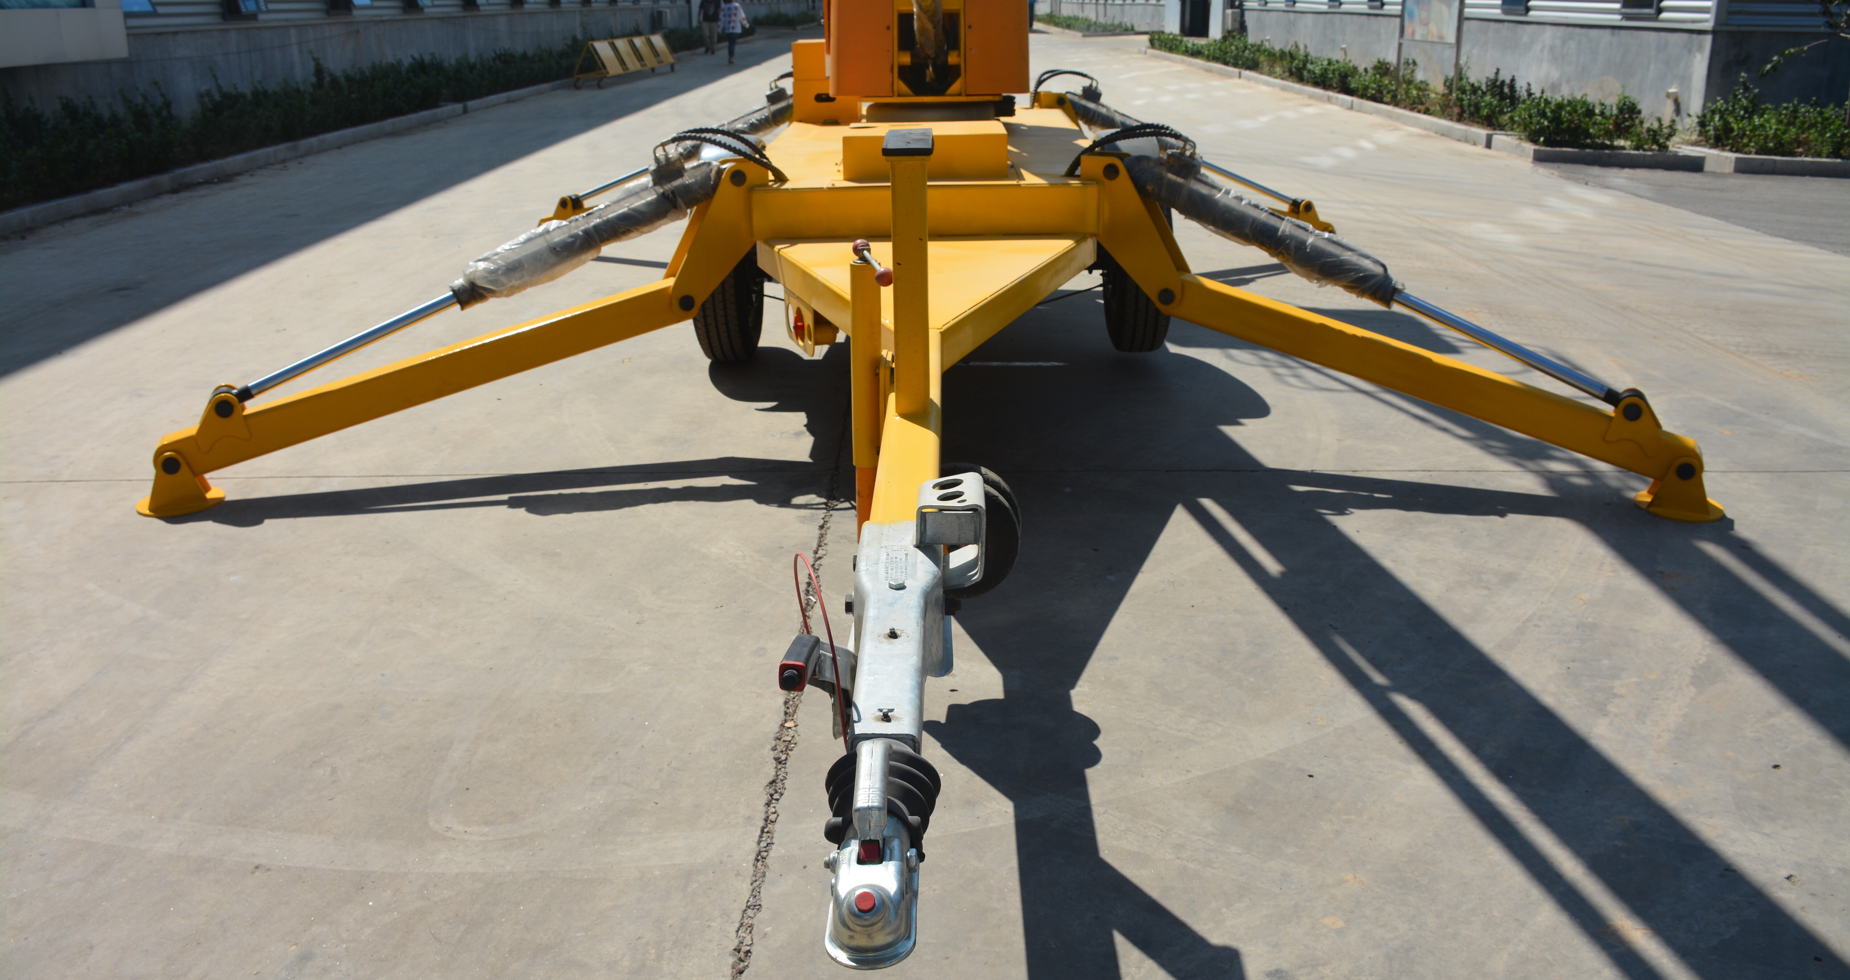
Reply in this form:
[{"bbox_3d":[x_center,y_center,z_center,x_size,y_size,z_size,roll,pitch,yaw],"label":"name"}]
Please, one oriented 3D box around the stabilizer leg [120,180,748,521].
[{"bbox_3d":[-1.564,-0.560,4.688,2.119,1.021,0.280,-9,21,-23],"label":"stabilizer leg"}]

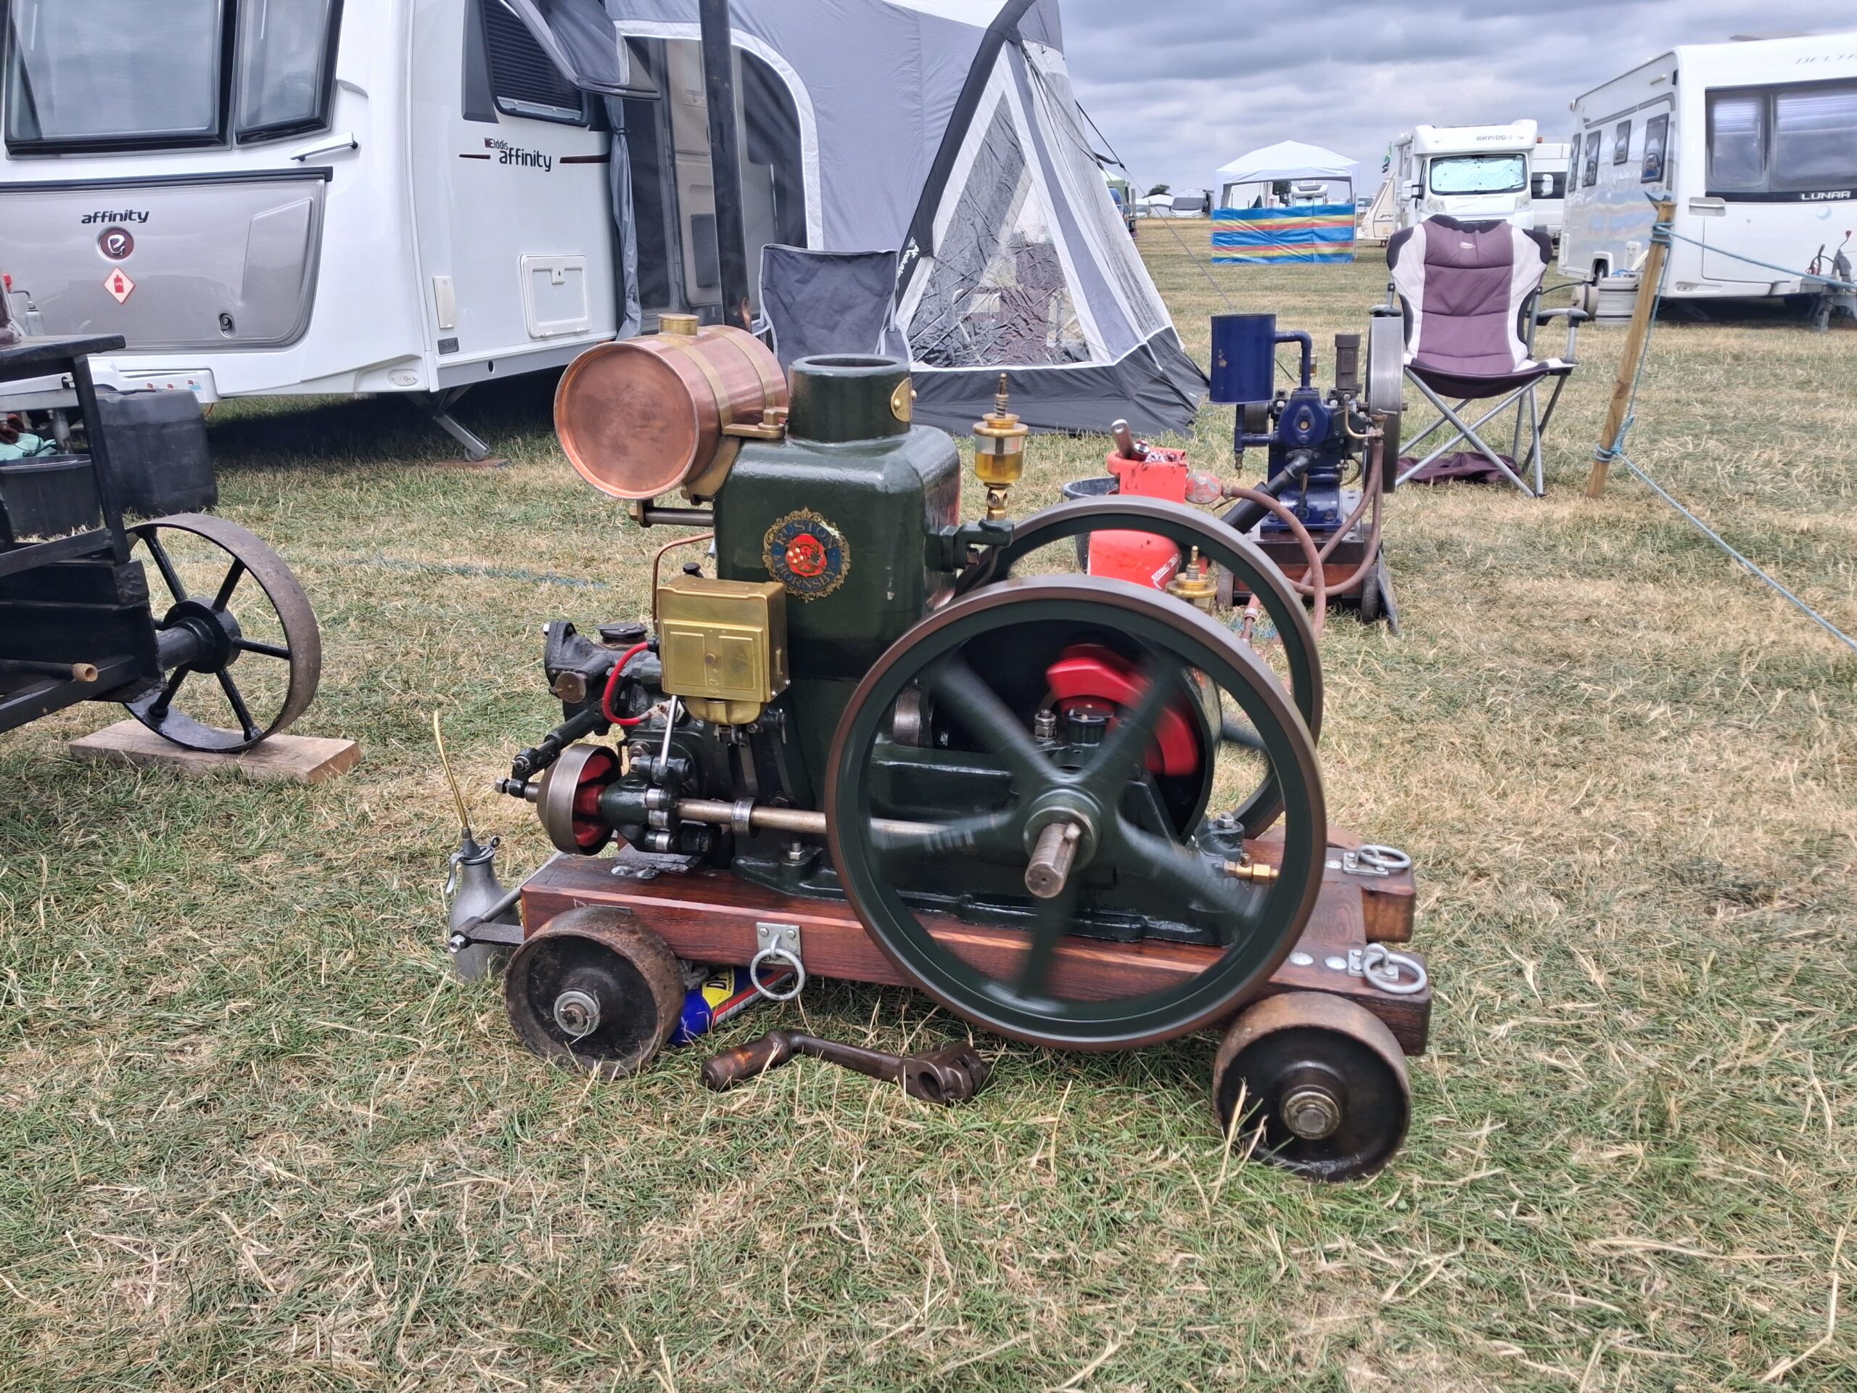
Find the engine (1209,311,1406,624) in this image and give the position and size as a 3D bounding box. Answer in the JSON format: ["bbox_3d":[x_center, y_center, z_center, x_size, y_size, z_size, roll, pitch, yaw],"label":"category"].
[{"bbox_3d":[1.085,-0.677,4.128,0.540,0.780,0.760,3,19,17],"label":"engine"}]

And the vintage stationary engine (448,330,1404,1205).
[{"bbox_3d":[-0.031,0.014,1.860,1.328,0.976,0.723,2,19,15],"label":"vintage stationary engine"}]

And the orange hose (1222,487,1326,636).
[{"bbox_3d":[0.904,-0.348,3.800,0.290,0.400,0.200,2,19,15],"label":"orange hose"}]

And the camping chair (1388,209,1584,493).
[{"bbox_3d":[2.086,-1.315,5.627,0.820,0.970,0.660,1,19,12],"label":"camping chair"}]

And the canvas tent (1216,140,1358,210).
[{"bbox_3d":[7.788,-10.705,31.292,3.000,2.480,3.000,2,19,14],"label":"canvas tent"}]

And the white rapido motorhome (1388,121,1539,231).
[{"bbox_3d":[11.851,-11.144,32.445,2.300,2.800,7.000,2,19,14],"label":"white rapido motorhome"}]

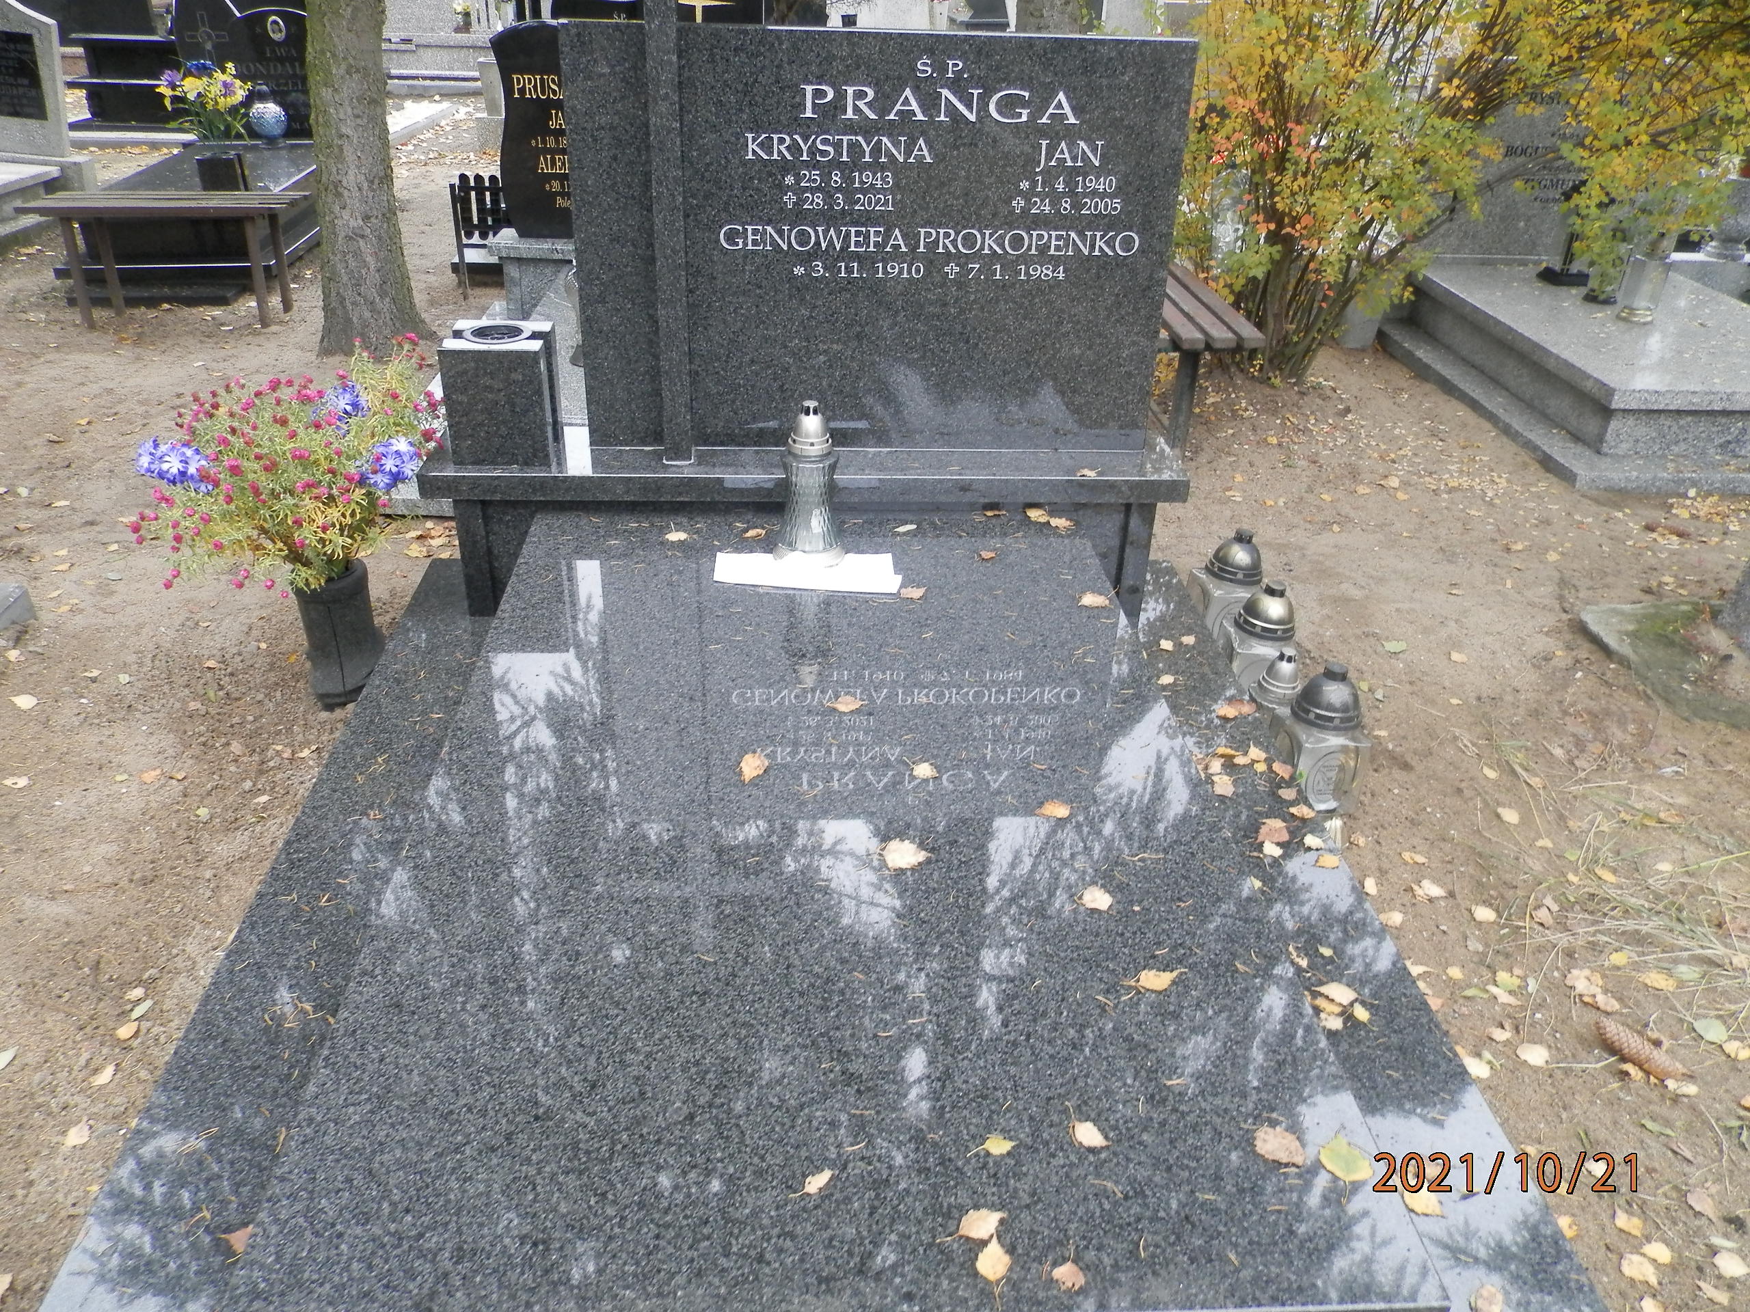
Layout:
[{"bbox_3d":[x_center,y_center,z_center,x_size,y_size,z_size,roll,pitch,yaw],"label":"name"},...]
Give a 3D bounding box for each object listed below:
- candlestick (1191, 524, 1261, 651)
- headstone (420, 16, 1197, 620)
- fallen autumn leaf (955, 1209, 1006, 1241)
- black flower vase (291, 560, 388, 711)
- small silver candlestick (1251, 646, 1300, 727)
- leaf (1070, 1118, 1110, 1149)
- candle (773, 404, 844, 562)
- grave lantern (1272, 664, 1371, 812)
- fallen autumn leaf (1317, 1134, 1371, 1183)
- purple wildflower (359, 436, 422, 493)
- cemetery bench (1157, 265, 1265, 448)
[{"bbox_3d":[0.825,-0.158,2.916,0.134,0.290,0.134,-3,29,-9],"label":"candlestick"},{"bbox_3d":[-0.128,-0.632,2.566,1.545,1.146,0.330,0,30,-4],"label":"headstone"},{"bbox_3d":[0.100,0.522,1.164,0.041,0.012,0.032,6,30,7],"label":"fallen autumn leaf"},{"bbox_3d":[-1.106,-0.045,2.616,0.170,0.273,0.170,0,29,-4],"label":"black flower vase"},{"bbox_3d":[0.795,0.099,2.500,0.124,0.250,0.124,0,29,-4],"label":"small silver candlestick"},{"bbox_3d":[0.213,0.477,1.256,0.035,0.008,0.030,-3,30,-9],"label":"leaf"},{"bbox_3d":[-0.120,-0.320,2.337,0.138,0.311,0.138,0,29,-4],"label":"candle"},{"bbox_3d":[0.838,0.145,2.381,0.134,0.290,0.134,-3,29,-10],"label":"grave lantern"},{"bbox_3d":[0.460,0.496,1.237,0.045,0.008,0.051,-17,34,-29],"label":"fallen autumn leaf"},{"bbox_3d":[-0.923,-0.366,2.406,0.118,0.103,0.093,-6,30,-14],"label":"purple wildflower"},{"bbox_3d":[0.973,-1.179,4.707,0.474,0.368,1.391,0,29,-4],"label":"cemetery bench"}]

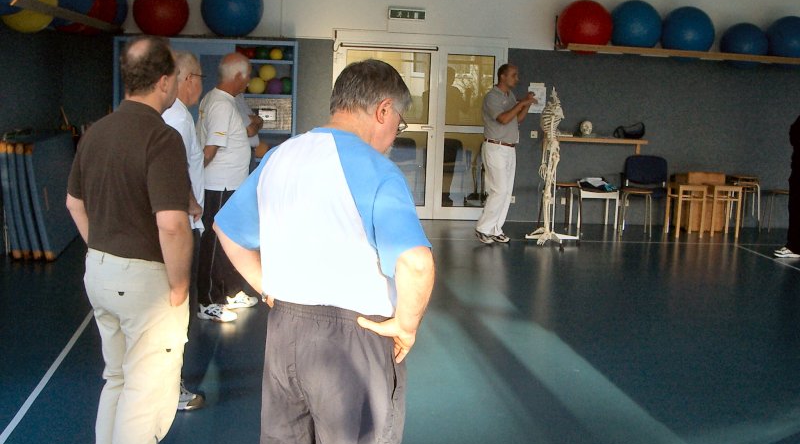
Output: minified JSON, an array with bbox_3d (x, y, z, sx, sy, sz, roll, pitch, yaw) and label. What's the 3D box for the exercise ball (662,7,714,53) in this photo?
[{"bbox_3d":[3.269,-2.127,10.775,0.600,0.600,0.600,2,8,0],"label":"exercise ball"}]

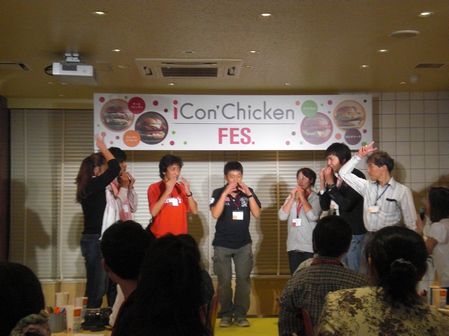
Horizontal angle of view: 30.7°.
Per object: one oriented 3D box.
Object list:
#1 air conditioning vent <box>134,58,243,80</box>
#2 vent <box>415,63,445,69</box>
[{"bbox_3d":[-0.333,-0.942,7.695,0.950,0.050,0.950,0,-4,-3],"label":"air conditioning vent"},{"bbox_3d":[1.927,-0.964,7.655,0.270,0.030,0.270,0,-4,-3],"label":"vent"}]

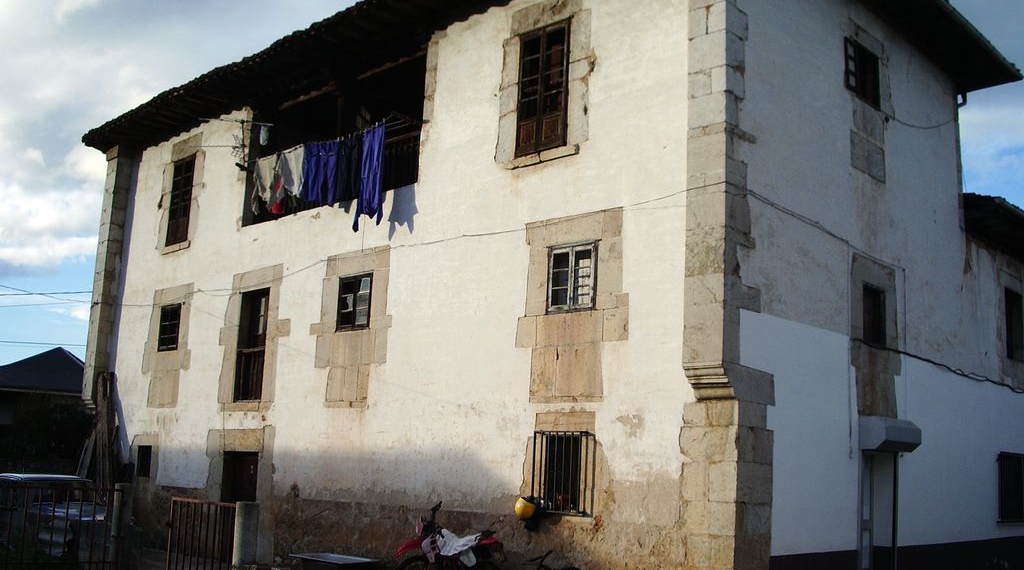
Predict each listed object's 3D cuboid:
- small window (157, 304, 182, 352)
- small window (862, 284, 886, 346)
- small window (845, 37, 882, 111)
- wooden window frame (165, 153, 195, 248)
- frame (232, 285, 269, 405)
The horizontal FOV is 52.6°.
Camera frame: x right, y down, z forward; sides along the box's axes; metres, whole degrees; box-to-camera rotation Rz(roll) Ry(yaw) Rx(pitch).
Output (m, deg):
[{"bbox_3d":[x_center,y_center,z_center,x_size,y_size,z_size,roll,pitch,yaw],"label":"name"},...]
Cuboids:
[{"bbox_3d":[-6.968,0.887,21.084,0.881,0.955,0.100,-8,-14,44],"label":"small window"},{"bbox_3d":[5.039,0.429,14.385,0.120,0.809,0.720,-8,-14,44],"label":"small window"},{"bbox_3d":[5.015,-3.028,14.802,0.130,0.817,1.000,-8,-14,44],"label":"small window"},{"bbox_3d":[-6.929,-1.747,21.627,0.970,1.852,0.100,-8,-14,44],"label":"wooden window frame"},{"bbox_3d":[-4.716,1.108,18.773,0.951,2.024,0.120,-8,-14,44],"label":"frame"}]

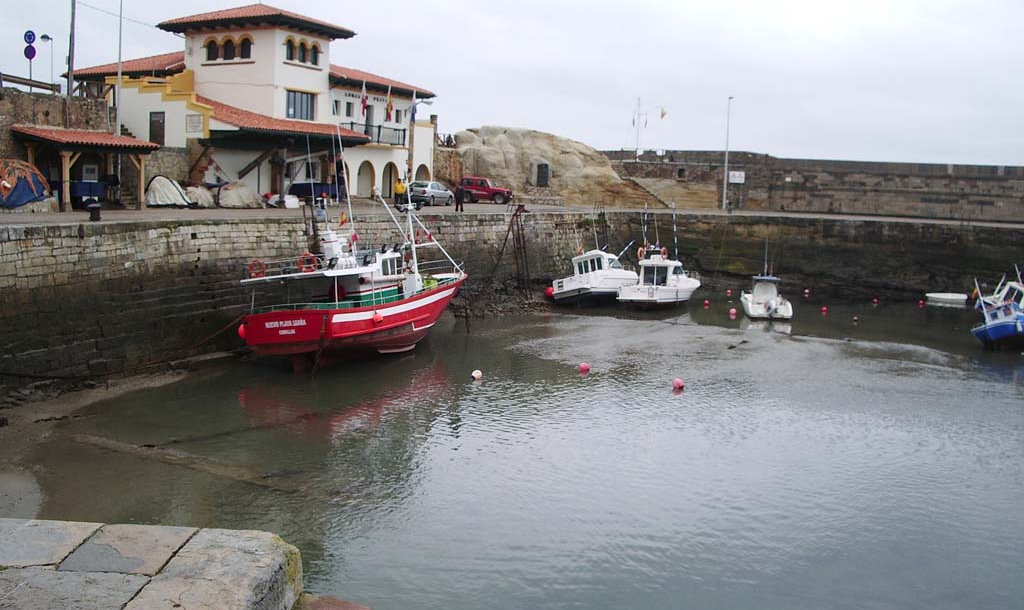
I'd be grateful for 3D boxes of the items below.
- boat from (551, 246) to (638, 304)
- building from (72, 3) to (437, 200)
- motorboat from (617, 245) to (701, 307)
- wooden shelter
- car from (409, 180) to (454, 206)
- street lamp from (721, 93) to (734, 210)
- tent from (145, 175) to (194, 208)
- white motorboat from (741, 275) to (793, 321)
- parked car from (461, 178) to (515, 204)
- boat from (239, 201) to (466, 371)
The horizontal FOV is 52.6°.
[{"bbox_3d":[5.516,-1.758,60.439,2.600,2.900,6.600,-7,-1,41],"label":"boat"},{"bbox_3d":[-14.826,-11.433,59.157,16.500,10.700,20.500,4,7,25],"label":"building"},{"bbox_3d":[8.909,-1.773,59.324,2.600,3.250,6.600,6,8,41],"label":"motorboat"},{"bbox_3d":[-17.582,-5.622,42.682,2.900,3.350,5.000,4,7,25],"label":"wooden shelter"},{"bbox_3d":[-4.987,-6.926,64.138,1.730,1.470,4.300,3,6,20],"label":"car"},{"bbox_3d":[17.224,-12.205,83.141,0.500,9.100,0.250,4,7,25],"label":"street lamp"},{"bbox_3d":[-15.070,-4.994,45.559,2.000,1.400,1.800,-2,7,-30],"label":"tent"},{"bbox_3d":[13.957,-0.546,57.231,2.200,2.100,5.300,2,6,7],"label":"white motorboat"},{"bbox_3d":[-1.670,-7.772,70.578,3.900,1.850,1.700,4,7,25],"label":"parked car"},{"bbox_3d":[-5.385,-1.214,43.726,4.200,6.200,12.500,-1,4,30],"label":"boat"}]

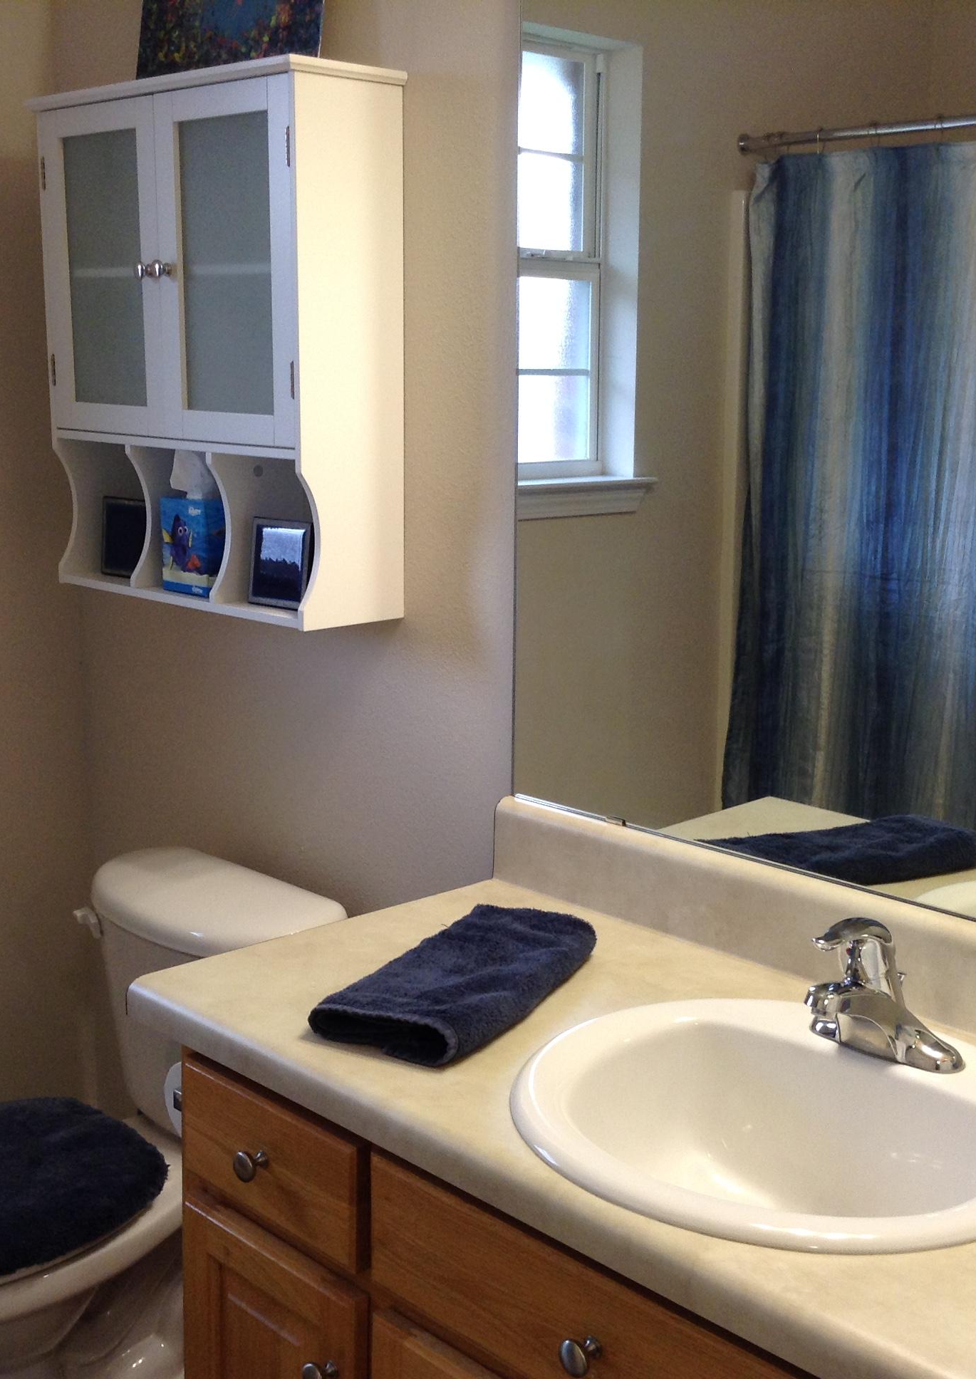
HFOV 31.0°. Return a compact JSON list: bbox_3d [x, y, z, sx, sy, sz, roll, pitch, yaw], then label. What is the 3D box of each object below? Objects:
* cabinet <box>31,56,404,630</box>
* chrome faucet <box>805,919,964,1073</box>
[{"bbox_3d":[-0.375,-0.457,2.371,0.182,0.678,0.602,-10,15,-43],"label":"cabinet"},{"bbox_3d":[0.338,0.273,1.599,0.168,0.138,0.156,-10,15,-43],"label":"chrome faucet"}]

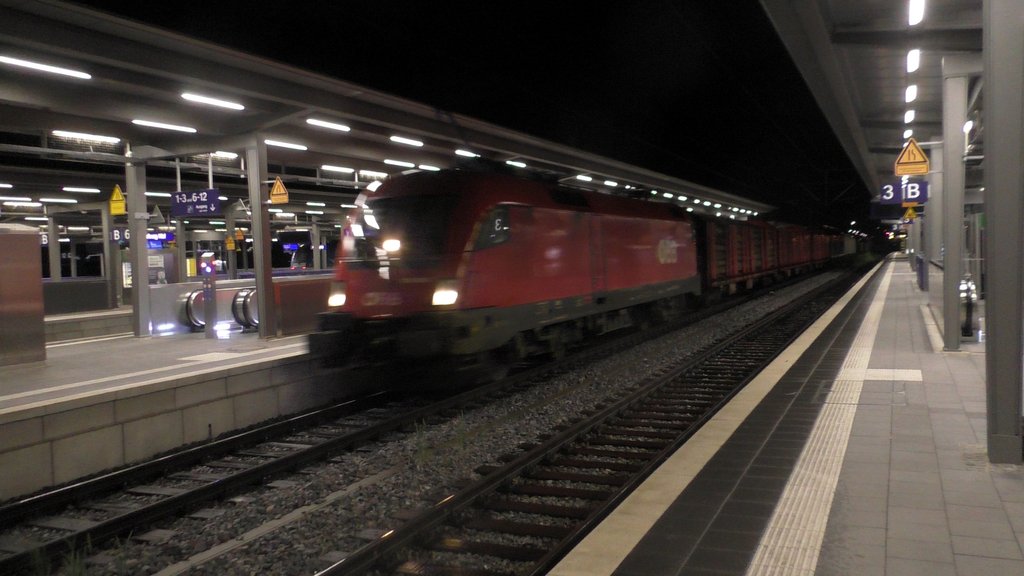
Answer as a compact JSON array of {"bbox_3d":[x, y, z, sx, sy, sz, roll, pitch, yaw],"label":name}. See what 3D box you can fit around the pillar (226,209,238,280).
[{"bbox_3d":[-12.748,-1.617,37.100,0.320,4.000,0.290,-1,3,25],"label":"pillar"}]

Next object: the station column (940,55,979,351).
[{"bbox_3d":[6.179,-1.194,11.380,0.340,4.080,0.290,-1,3,25],"label":"station column"}]

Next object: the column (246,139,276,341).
[{"bbox_3d":[-5.110,-1.012,16.650,0.320,4.070,0.280,-1,3,25],"label":"column"}]

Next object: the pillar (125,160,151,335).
[{"bbox_3d":[-8.345,-0.907,18.250,0.320,4.000,0.280,-1,3,25],"label":"pillar"}]

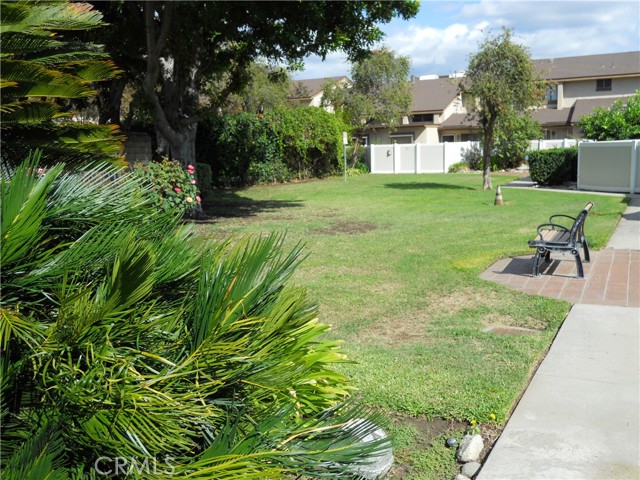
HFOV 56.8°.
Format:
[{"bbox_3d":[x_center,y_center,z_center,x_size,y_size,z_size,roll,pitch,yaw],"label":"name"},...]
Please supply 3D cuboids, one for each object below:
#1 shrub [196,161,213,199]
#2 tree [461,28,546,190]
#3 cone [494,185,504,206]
[{"bbox_3d":[-4.418,-2.300,21.600,0.850,1.150,0.850,3,9,28],"label":"shrub"},{"bbox_3d":[7.404,-5.314,24.000,3.400,6.500,3.300,1,9,17],"label":"tree"},{"bbox_3d":[5.370,-1.331,17.700,0.310,0.660,0.310,1,8,16],"label":"cone"}]

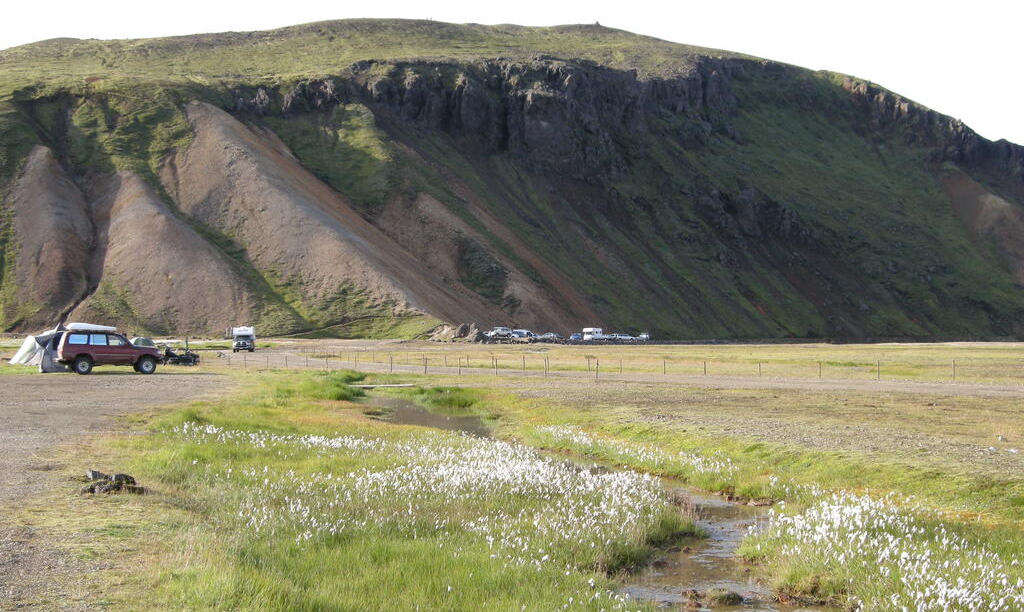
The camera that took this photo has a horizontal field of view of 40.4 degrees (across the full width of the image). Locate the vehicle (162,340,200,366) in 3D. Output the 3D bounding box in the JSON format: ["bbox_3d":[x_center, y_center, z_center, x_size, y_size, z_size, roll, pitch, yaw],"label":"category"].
[{"bbox_3d":[-18.800,2.810,78.700,2.350,1.200,0.900,0,-1,-13],"label":"vehicle"}]

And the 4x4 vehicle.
[{"bbox_3d":[-18.800,2.160,64.600,4.780,2.030,1.930,1,-2,-26],"label":"4x4 vehicle"}]

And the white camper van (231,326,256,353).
[{"bbox_3d":[-32.150,4.020,167.000,2.300,3.000,6.200,0,-1,-6],"label":"white camper van"}]

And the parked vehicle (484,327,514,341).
[{"bbox_3d":[-1.950,5.050,265.000,4.500,1.850,1.820,1,-2,-32],"label":"parked vehicle"}]

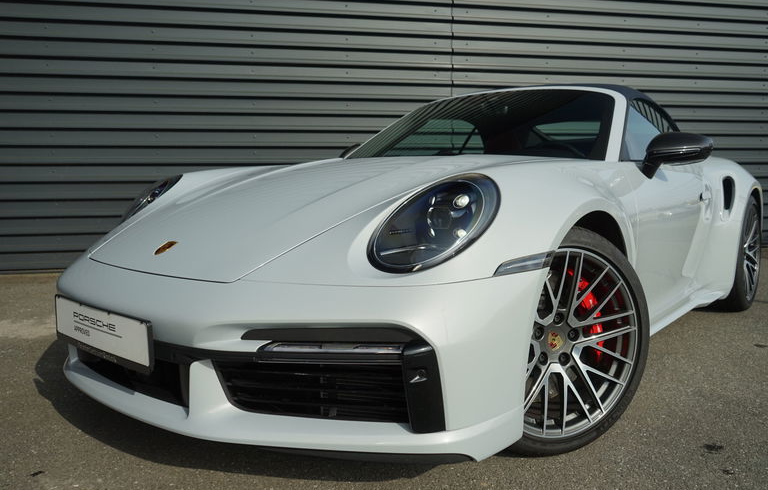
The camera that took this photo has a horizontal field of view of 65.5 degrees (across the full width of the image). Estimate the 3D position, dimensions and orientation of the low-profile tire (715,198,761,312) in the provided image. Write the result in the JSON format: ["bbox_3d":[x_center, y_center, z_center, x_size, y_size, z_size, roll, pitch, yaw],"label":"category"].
[{"bbox_3d":[2.059,0.034,3.646,0.310,0.720,0.720,5,9,40],"label":"low-profile tire"}]

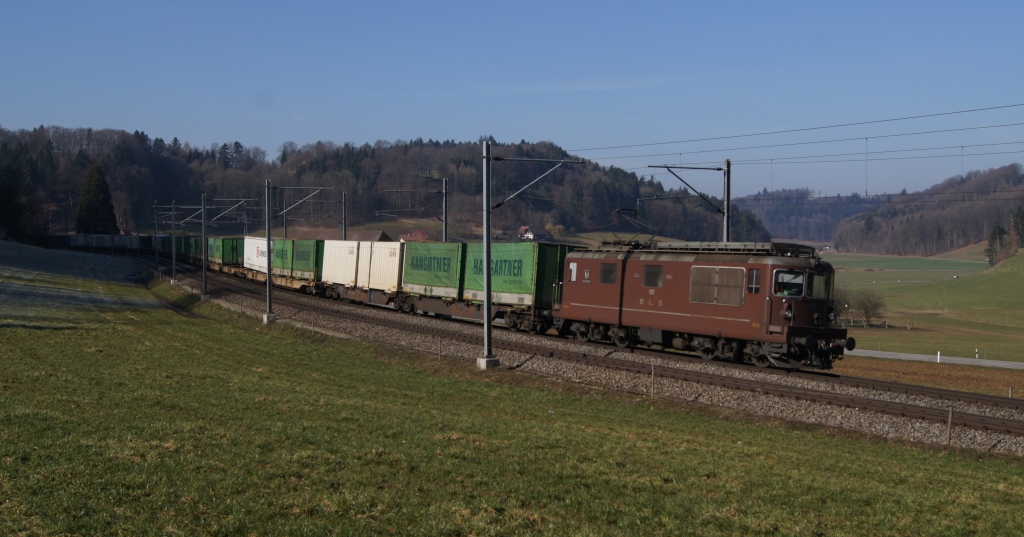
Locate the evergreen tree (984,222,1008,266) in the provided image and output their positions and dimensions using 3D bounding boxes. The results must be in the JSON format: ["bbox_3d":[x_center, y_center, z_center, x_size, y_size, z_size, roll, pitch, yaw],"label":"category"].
[{"bbox_3d":[201.074,-9.960,460.000,9.300,18.300,9.000,0,2,0],"label":"evergreen tree"}]

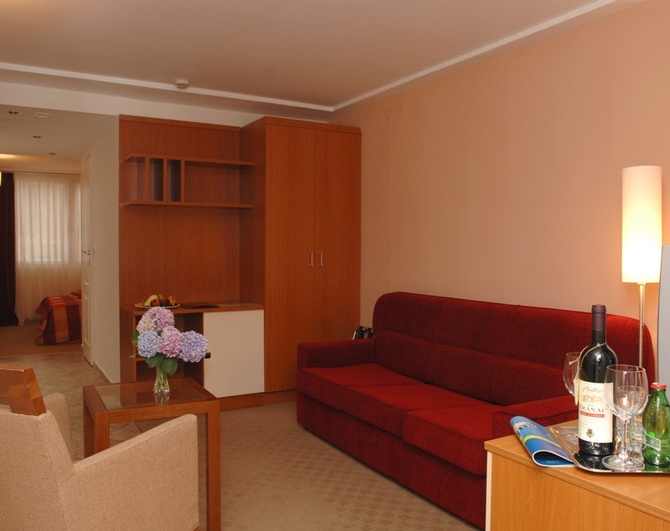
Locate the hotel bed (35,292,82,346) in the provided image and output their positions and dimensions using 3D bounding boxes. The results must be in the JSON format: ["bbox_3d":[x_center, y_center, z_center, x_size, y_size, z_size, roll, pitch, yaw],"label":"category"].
[{"bbox_3d":[-2.934,0.559,7.577,2.000,0.620,1.400,-2,3,-32],"label":"hotel bed"}]

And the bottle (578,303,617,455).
[{"bbox_3d":[0.576,0.247,1.213,0.074,0.320,0.074,2,4,38],"label":"bottle"}]

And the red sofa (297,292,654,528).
[{"bbox_3d":[0.577,0.645,3.063,0.810,0.850,1.860,-2,3,-32],"label":"red sofa"}]

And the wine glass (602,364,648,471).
[{"bbox_3d":[0.598,0.311,1.144,0.080,0.199,0.080,-1,3,-10],"label":"wine glass"}]

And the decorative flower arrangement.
[{"bbox_3d":[-0.733,0.365,2.457,0.320,0.380,0.280,-1,3,-17],"label":"decorative flower arrangement"}]

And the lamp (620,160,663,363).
[{"bbox_3d":[1.242,0.350,2.258,0.240,1.510,0.240,-2,3,-32],"label":"lamp"}]

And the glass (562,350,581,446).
[{"bbox_3d":[0.566,0.304,1.272,0.080,0.199,0.080,-1,3,-10],"label":"glass"}]

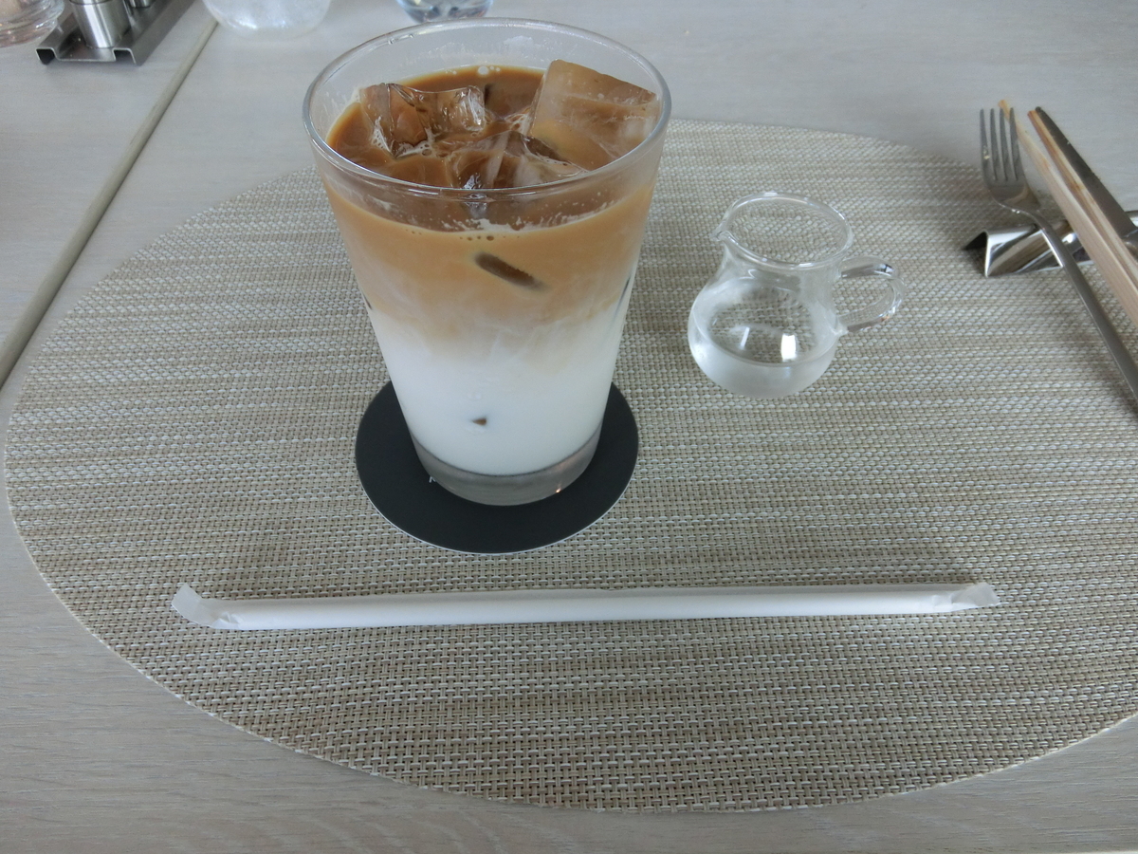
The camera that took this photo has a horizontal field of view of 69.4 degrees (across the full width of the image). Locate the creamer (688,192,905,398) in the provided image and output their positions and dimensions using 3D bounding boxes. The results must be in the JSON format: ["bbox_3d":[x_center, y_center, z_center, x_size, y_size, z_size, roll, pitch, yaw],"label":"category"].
[{"bbox_3d":[0.077,-0.041,0.284,0.064,0.063,0.052,2,49,0],"label":"creamer"}]

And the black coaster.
[{"bbox_3d":[-0.024,0.003,0.283,0.096,0.002,0.096,2,49,0],"label":"black coaster"}]

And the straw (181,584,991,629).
[{"bbox_3d":[0.006,0.051,0.239,0.239,0.008,0.012,0,49,-2],"label":"straw"}]

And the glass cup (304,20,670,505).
[{"bbox_3d":[-0.020,-0.038,0.238,0.085,0.121,0.085,1,49,-1],"label":"glass cup"}]

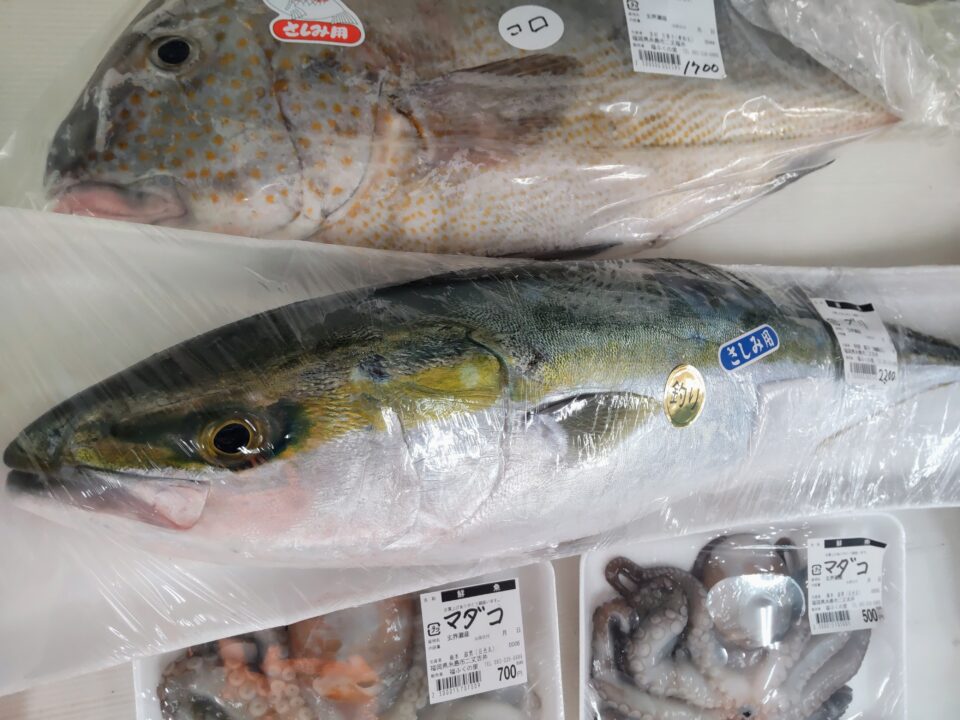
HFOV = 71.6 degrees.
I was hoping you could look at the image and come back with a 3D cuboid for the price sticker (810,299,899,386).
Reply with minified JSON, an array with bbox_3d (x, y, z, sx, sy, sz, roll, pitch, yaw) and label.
[{"bbox_3d":[0.226,-0.011,0.397,0.053,0.006,0.054,0,69,-27],"label":"price sticker"}]

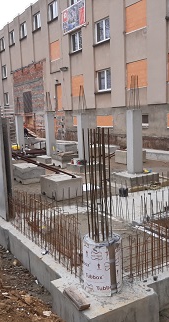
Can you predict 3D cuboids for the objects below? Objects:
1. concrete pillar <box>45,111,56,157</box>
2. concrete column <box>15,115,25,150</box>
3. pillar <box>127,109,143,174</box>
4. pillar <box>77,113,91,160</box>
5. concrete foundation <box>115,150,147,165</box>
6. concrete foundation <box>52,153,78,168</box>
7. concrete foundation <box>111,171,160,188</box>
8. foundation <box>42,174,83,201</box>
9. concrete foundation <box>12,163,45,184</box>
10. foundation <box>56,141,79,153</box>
[{"bbox_3d":[-1.883,-1.456,17.945,0.378,2.415,0.378,-7,10,-31],"label":"concrete pillar"},{"bbox_3d":[-4.344,-1.899,21.920,0.378,2.341,0.378,-7,10,-31],"label":"concrete column"},{"bbox_3d":[1.856,-0.714,11.874,0.400,2.300,0.400,-7,9,-31],"label":"pillar"},{"bbox_3d":[-0.036,-1.189,15.841,0.390,2.280,0.390,-7,9,-31],"label":"pillar"},{"bbox_3d":[2.374,-0.217,16.536,1.151,0.625,1.066,-7,9,-31],"label":"concrete foundation"},{"bbox_3d":[-1.023,-0.041,16.501,0.913,0.604,1.218,-7,10,-31],"label":"concrete foundation"},{"bbox_3d":[1.847,0.633,11.703,1.284,0.334,1.090,-7,9,-31],"label":"concrete foundation"},{"bbox_3d":[-0.753,0.817,10.483,0.901,0.606,1.158,-7,10,-31],"label":"foundation"},{"bbox_3d":[-2.203,0.490,12.926,0.910,0.603,1.152,-7,9,-31],"label":"concrete foundation"},{"bbox_3d":[-1.240,-0.809,21.828,0.929,0.619,1.218,-7,10,-31],"label":"foundation"}]

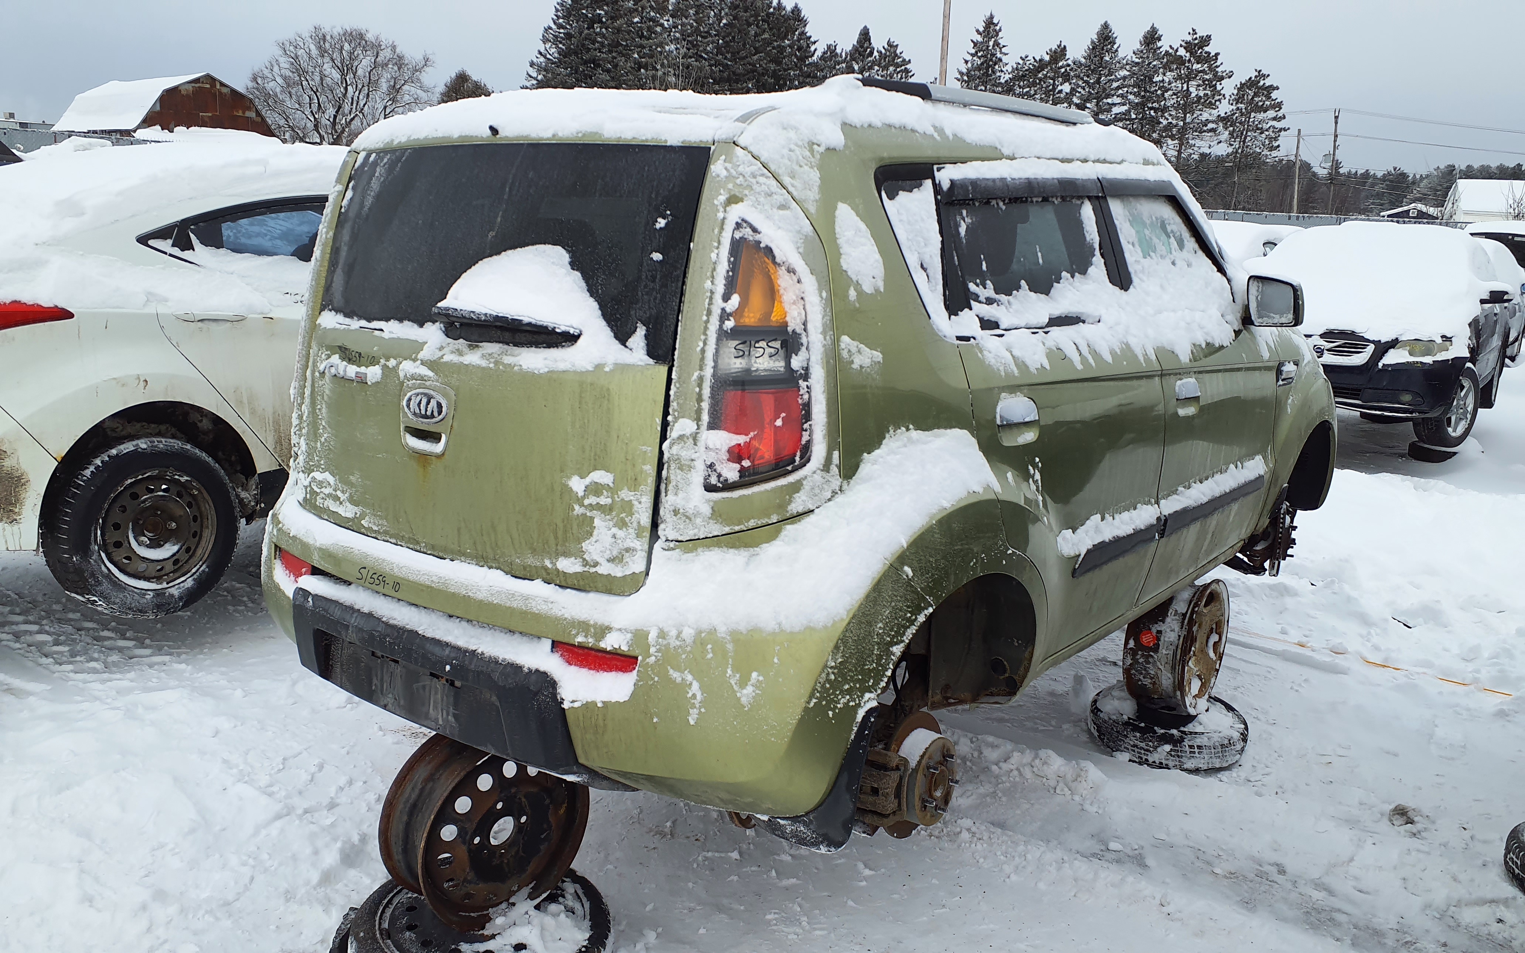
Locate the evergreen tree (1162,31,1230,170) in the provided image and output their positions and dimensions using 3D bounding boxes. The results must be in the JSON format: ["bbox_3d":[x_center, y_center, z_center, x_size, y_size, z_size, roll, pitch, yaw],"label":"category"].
[{"bbox_3d":[30.507,-24.941,81.779,5.200,14.372,5.200,3,14,0],"label":"evergreen tree"}]

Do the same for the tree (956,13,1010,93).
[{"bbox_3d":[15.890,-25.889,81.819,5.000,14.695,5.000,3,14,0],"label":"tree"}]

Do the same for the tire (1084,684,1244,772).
[{"bbox_3d":[1.380,0.844,3.830,0.520,0.135,0.520,3,14,0],"label":"tire"}]

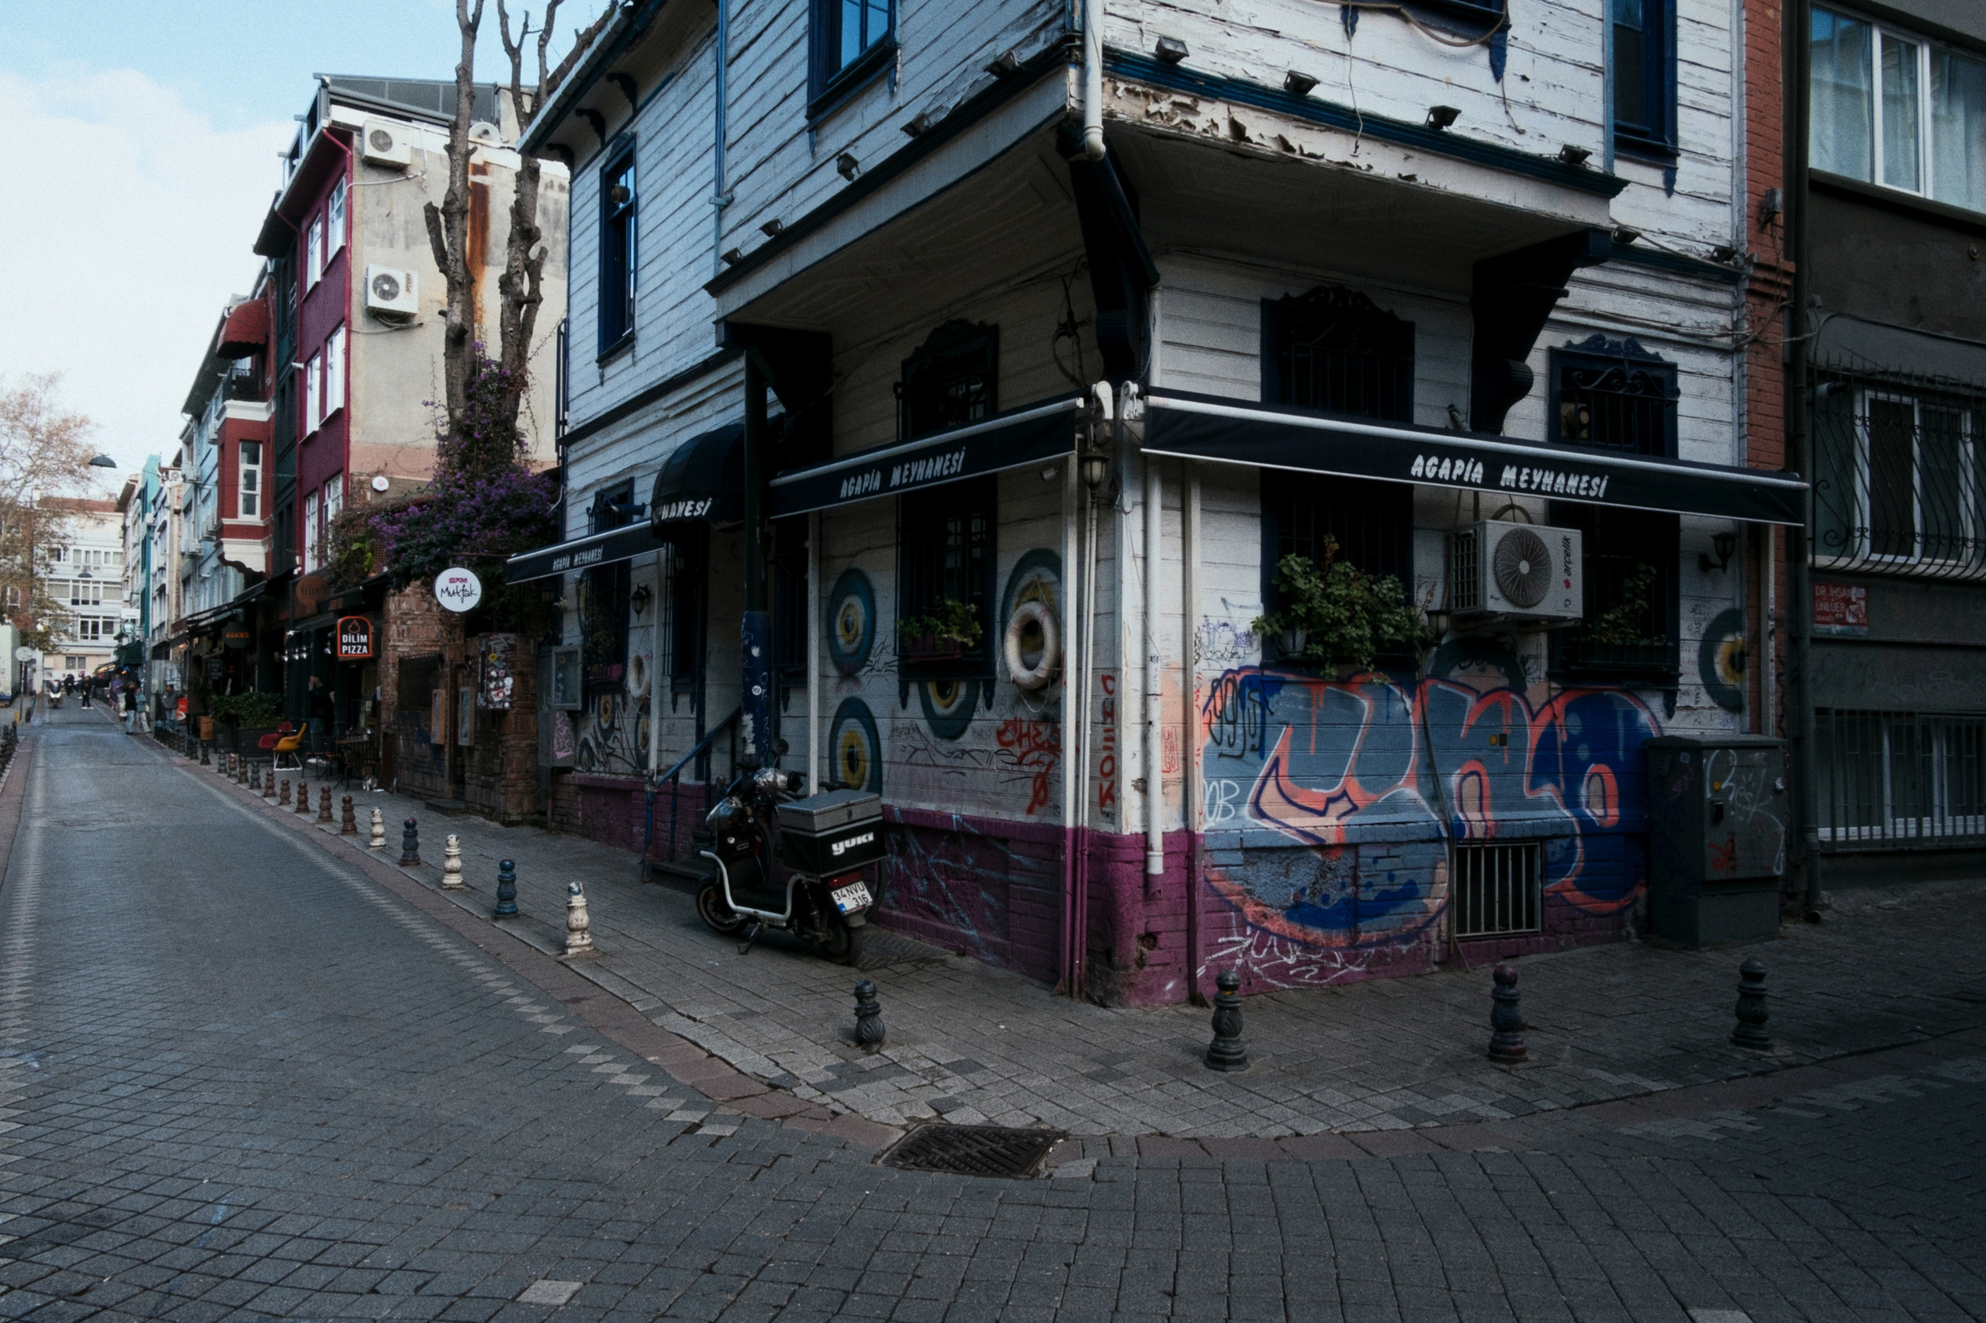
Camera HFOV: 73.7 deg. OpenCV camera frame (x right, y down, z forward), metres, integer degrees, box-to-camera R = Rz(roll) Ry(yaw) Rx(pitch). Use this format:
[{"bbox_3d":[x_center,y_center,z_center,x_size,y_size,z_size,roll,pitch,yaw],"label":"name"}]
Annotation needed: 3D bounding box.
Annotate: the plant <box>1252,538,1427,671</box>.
[{"bbox_3d":[1.888,-0.313,7.209,1.030,0.700,0.430,1,-2,-25],"label":"plant"}]

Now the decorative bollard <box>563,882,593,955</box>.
[{"bbox_3d":[-2.596,1.609,8.280,0.185,0.457,0.185,3,-3,-36],"label":"decorative bollard"}]

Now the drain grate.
[{"bbox_3d":[-0.070,1.824,4.889,0.580,0.050,0.515,0,-3,14],"label":"drain grate"}]

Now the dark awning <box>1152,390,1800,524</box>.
[{"bbox_3d":[3.194,-1.210,8.276,5.340,0.400,0.320,2,-3,-24],"label":"dark awning"}]

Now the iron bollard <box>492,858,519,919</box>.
[{"bbox_3d":[-3.548,1.650,9.660,0.165,0.420,0.165,0,-2,0],"label":"iron bollard"}]

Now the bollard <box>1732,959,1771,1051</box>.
[{"bbox_3d":[3.740,1.695,6.527,0.178,0.446,0.178,2,-3,-24],"label":"bollard"}]

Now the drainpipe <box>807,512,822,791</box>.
[{"bbox_3d":[-1.341,0.392,9.942,0.080,3.080,0.080,3,-3,-36],"label":"drainpipe"}]

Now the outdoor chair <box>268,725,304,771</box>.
[{"bbox_3d":[-12.483,1.523,23.400,0.620,0.820,0.620,2,-2,-32],"label":"outdoor chair"}]

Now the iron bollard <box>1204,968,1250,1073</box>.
[{"bbox_3d":[1.058,1.617,5.979,0.200,0.454,0.200,1,-3,0],"label":"iron bollard"}]

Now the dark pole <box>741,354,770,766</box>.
[{"bbox_3d":[-1.758,-0.211,9.839,0.180,4.242,0.180,1,-3,-31],"label":"dark pole"}]

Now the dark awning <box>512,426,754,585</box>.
[{"bbox_3d":[-3.920,-1.387,13.059,0.850,0.930,6.600,3,-3,-36],"label":"dark awning"}]

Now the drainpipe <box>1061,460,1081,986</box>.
[{"bbox_3d":[0.445,0.324,7.493,0.075,3.070,0.075,3,-3,-36],"label":"drainpipe"}]

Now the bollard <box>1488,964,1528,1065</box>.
[{"bbox_3d":[2.373,1.627,6.109,0.183,0.457,0.183,2,-3,-24],"label":"bollard"}]

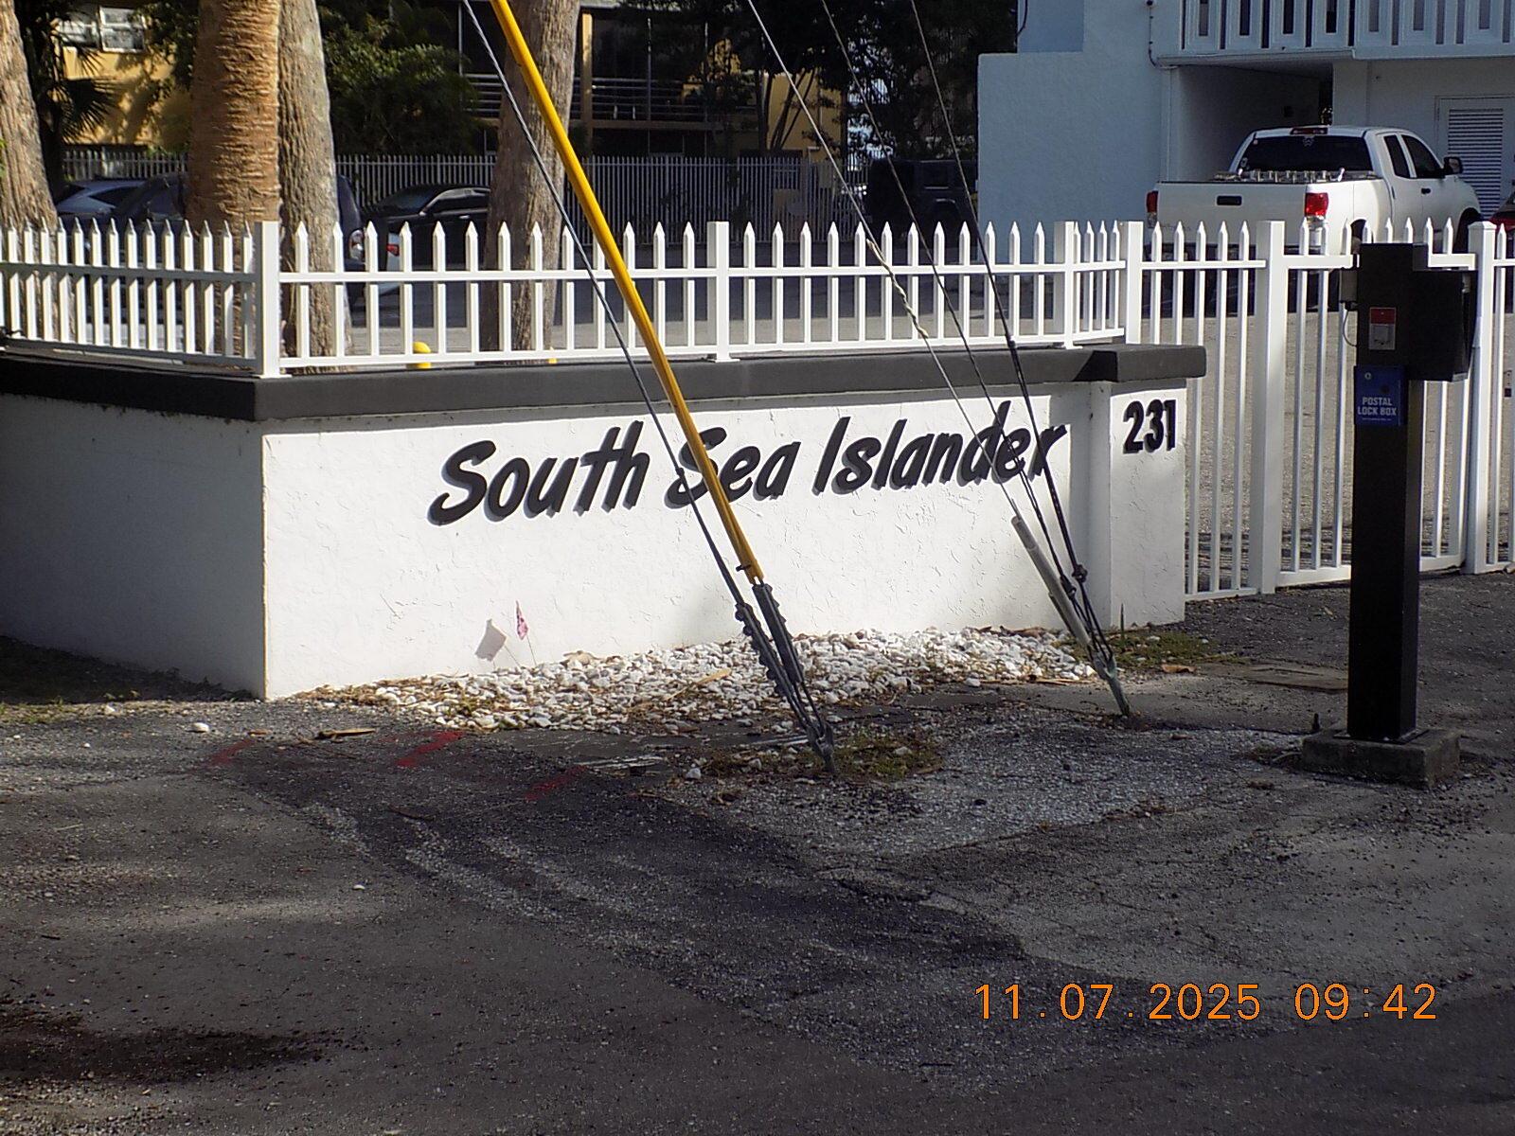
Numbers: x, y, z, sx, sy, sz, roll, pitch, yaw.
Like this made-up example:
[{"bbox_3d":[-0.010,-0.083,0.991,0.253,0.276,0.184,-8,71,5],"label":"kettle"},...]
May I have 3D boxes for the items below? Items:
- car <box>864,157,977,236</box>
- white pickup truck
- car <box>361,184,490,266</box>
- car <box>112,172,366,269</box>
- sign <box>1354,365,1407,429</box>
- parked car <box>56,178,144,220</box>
[{"bbox_3d":[4.716,-7.718,60.576,4.650,1.830,1.880,-4,8,-30],"label":"car"},{"bbox_3d":[6.490,-4.005,32.270,2.030,1.930,5.810,5,9,32],"label":"white pickup truck"},{"bbox_3d":[-5.773,-5.686,47.353,4.800,1.460,1.860,-5,9,-38],"label":"car"},{"bbox_3d":[-7.969,-4.782,40.800,4.400,1.740,1.820,-4,8,-30],"label":"car"},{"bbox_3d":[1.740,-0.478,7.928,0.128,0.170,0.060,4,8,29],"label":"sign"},{"bbox_3d":[-11.181,-6.338,52.590,4.600,1.630,1.850,-4,8,-32],"label":"parked car"}]

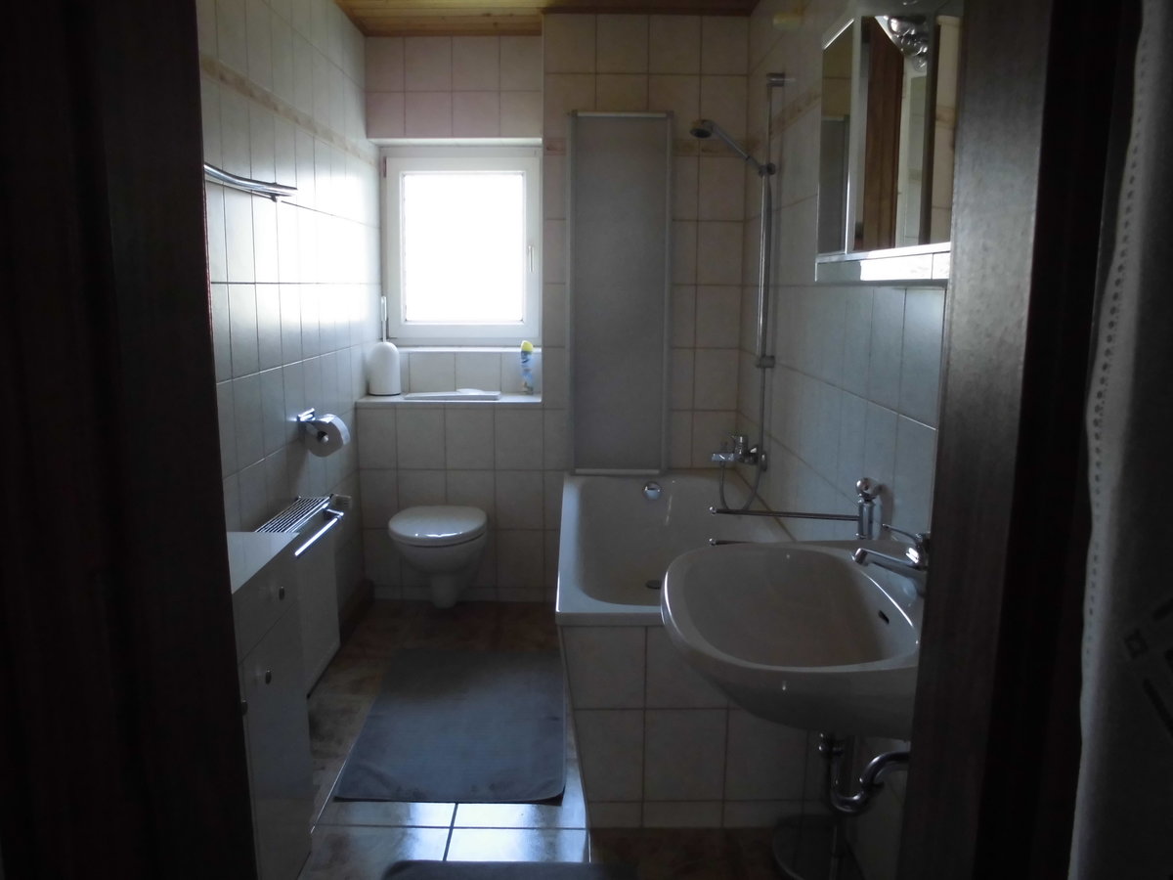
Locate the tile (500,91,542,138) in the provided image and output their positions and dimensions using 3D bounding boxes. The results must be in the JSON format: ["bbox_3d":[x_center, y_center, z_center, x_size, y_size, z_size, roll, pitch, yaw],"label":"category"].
[{"bbox_3d":[-0.271,-1.373,3.722,0.190,0.185,0.010,0,10,0],"label":"tile"}]

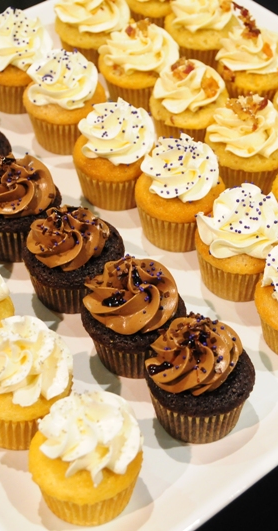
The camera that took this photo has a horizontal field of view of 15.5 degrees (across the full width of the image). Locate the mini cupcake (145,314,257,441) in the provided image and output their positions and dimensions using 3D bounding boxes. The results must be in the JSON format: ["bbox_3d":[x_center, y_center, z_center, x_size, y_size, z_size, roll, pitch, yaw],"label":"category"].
[{"bbox_3d":[0.026,0.045,0.445,0.049,0.057,0.049,1,46,-1],"label":"mini cupcake"}]

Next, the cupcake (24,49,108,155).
[{"bbox_3d":[-0.042,-0.097,0.583,0.049,0.056,0.049,1,46,-1],"label":"cupcake"}]

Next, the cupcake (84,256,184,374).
[{"bbox_3d":[-0.002,0.021,0.499,0.051,0.061,0.051,1,46,0],"label":"cupcake"}]

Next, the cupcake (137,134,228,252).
[{"bbox_3d":[0.023,-0.043,0.560,0.050,0.064,0.050,1,46,0],"label":"cupcake"}]

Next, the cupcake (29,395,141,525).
[{"bbox_3d":[-0.022,0.078,0.423,0.047,0.056,0.047,3,45,0],"label":"cupcake"}]

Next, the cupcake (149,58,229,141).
[{"bbox_3d":[0.030,-0.094,0.601,0.047,0.053,0.047,3,45,0],"label":"cupcake"}]

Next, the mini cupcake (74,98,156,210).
[{"bbox_3d":[-0.014,-0.067,0.585,0.049,0.062,0.049,1,46,0],"label":"mini cupcake"}]

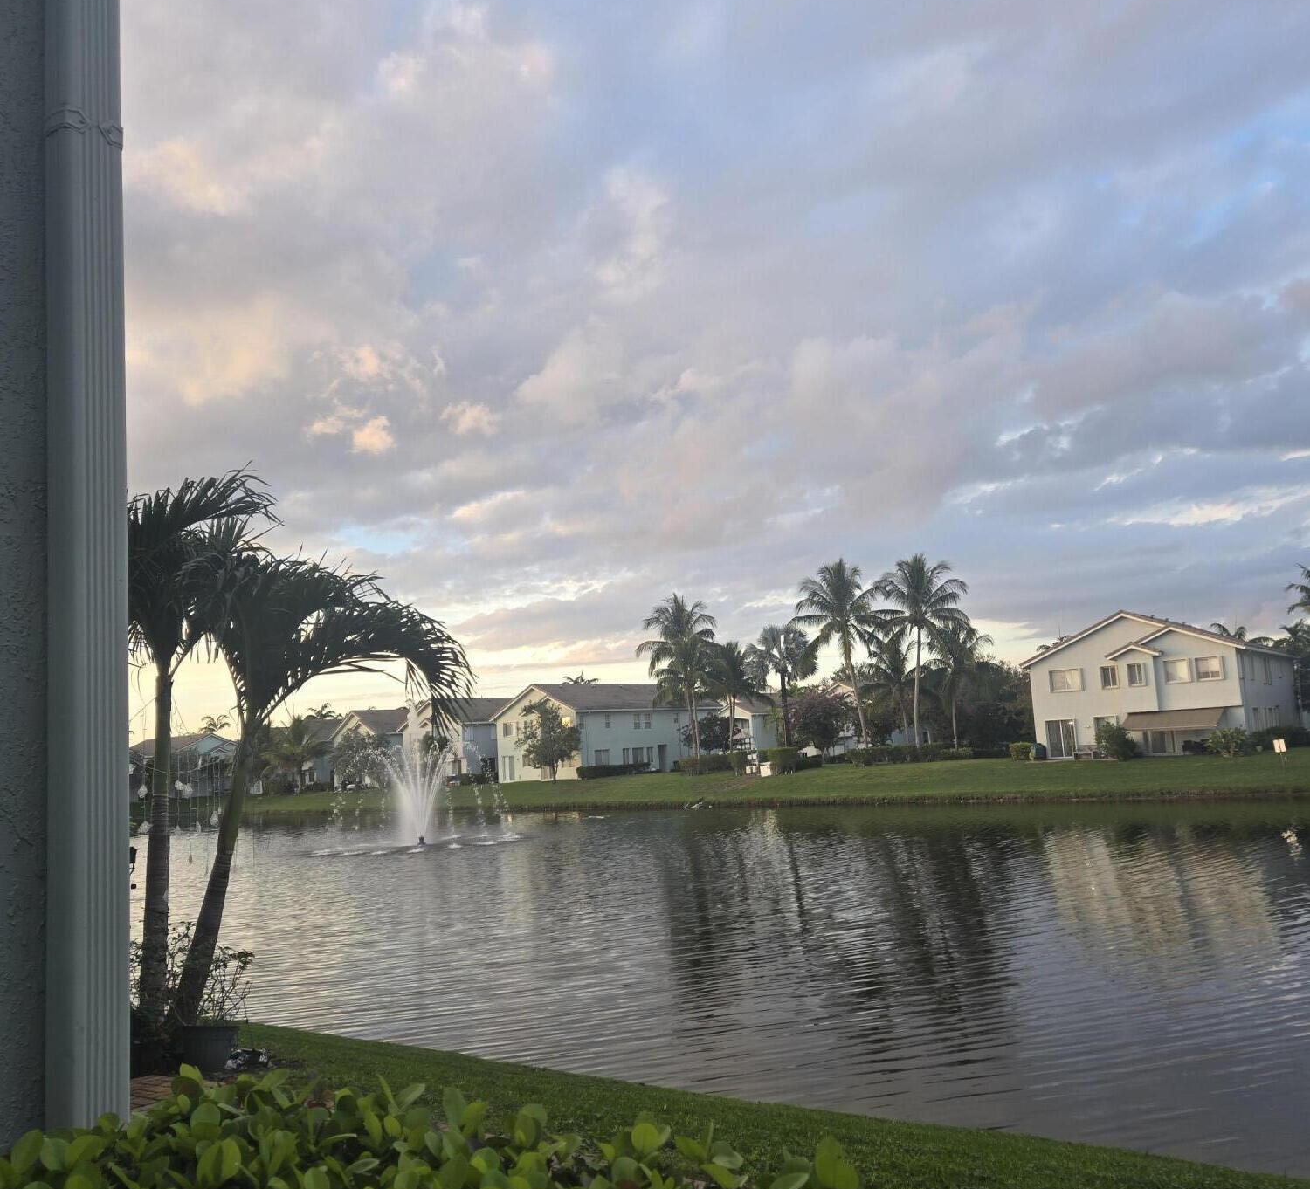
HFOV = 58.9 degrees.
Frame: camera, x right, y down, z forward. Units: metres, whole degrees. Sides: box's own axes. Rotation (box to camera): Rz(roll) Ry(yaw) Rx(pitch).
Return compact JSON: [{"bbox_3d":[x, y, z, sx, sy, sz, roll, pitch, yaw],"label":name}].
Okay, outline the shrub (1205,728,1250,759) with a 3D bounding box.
[{"bbox_3d":[32.159,8.318,65.200,2.400,1.690,2.100,-8,-9,25],"label":"shrub"}]

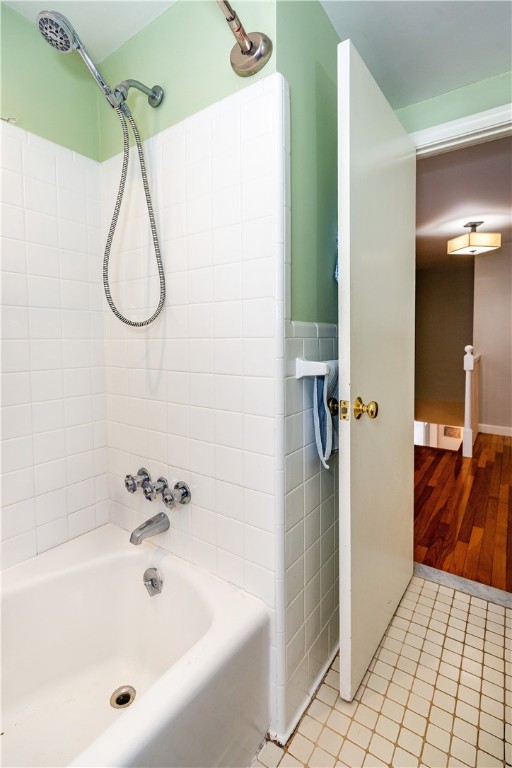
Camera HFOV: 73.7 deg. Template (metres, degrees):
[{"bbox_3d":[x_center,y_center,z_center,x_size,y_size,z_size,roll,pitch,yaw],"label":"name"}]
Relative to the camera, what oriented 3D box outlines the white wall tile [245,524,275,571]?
[{"bbox_3d":[0.010,0.480,1.005,0.107,0.107,0.009,3,5,34],"label":"white wall tile"}]

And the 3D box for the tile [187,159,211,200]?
[{"bbox_3d":[-0.170,-0.629,1.049,0.108,0.108,0.010,4,6,35],"label":"tile"}]

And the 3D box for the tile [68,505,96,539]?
[{"bbox_3d":[-0.681,0.535,1.330,0.009,0.098,0.108,4,6,34],"label":"tile"}]

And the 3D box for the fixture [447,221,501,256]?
[{"bbox_3d":[2.166,-1.452,3.391,0.317,0.255,0.317,0,4,-5],"label":"fixture"}]

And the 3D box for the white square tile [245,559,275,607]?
[{"bbox_3d":[0.014,0.576,0.990,0.108,0.104,0.009,3,5,34],"label":"white square tile"}]

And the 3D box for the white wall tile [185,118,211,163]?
[{"bbox_3d":[-0.175,-0.745,1.062,0.108,0.108,0.009,3,5,34],"label":"white wall tile"}]

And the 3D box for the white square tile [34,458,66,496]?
[{"bbox_3d":[-0.743,0.334,1.232,0.009,0.108,0.108,4,6,34],"label":"white square tile"}]

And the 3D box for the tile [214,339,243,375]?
[{"bbox_3d":[-0.080,-0.083,1.029,0.108,0.108,0.009,4,6,34],"label":"tile"}]

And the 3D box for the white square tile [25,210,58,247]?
[{"bbox_3d":[-0.742,-0.536,1.179,0.010,0.108,0.108,4,6,35],"label":"white square tile"}]

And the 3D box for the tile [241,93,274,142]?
[{"bbox_3d":[0.004,-0.728,0.930,0.107,0.107,0.009,3,5,34],"label":"tile"}]

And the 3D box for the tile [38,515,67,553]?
[{"bbox_3d":[-0.742,0.547,1.242,0.009,0.098,0.108,4,6,34],"label":"tile"}]

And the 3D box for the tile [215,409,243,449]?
[{"bbox_3d":[-0.079,0.135,1.035,0.108,0.108,0.009,3,5,34],"label":"tile"}]

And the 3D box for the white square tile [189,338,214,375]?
[{"bbox_3d":[-0.171,-0.091,1.092,0.108,0.108,0.009,4,6,34],"label":"white square tile"}]

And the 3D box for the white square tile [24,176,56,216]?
[{"bbox_3d":[-0.747,-0.648,1.187,0.009,0.108,0.108,3,5,34],"label":"white square tile"}]

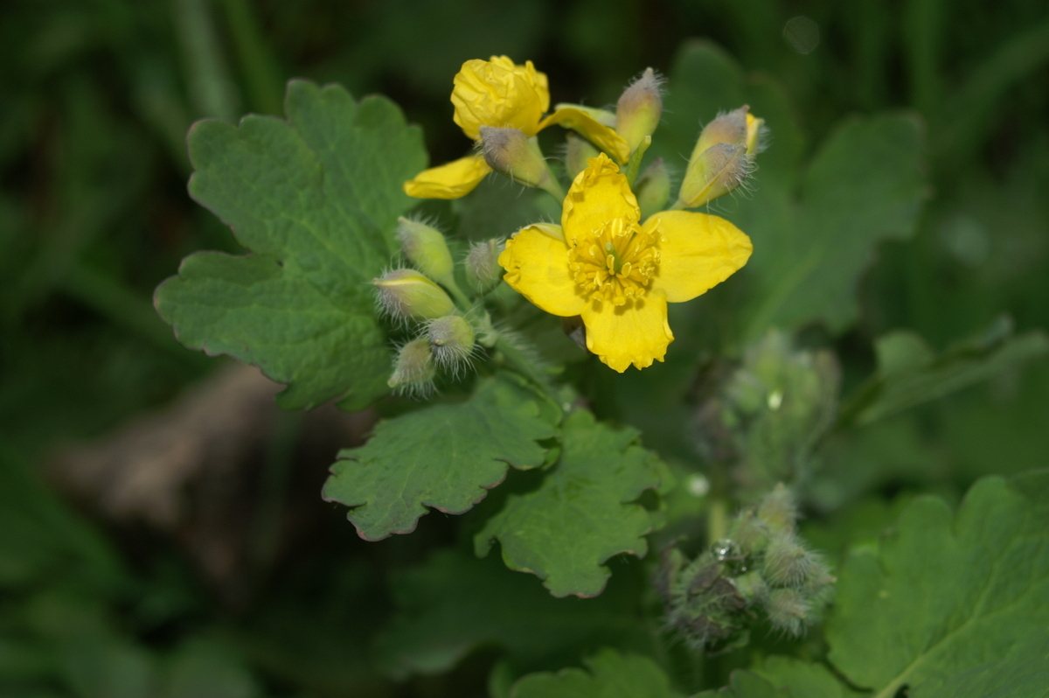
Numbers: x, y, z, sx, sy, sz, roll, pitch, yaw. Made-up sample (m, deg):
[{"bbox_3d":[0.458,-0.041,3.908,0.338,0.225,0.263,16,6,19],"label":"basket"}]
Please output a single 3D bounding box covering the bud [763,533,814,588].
[{"bbox_3d":[0.026,0.021,0.341,0.004,0.004,0.005,0,-9,-24],"label":"bud"}]

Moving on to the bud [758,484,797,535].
[{"bbox_3d":[0.025,0.016,0.347,0.004,0.006,0.004,9,15,0],"label":"bud"}]

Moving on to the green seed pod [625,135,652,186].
[{"bbox_3d":[0.011,-0.019,0.352,0.002,0.006,0.002,18,9,0],"label":"green seed pod"}]

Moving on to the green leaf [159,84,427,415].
[{"bbox_3d":[-0.022,-0.011,0.345,0.027,0.006,0.035,5,69,-1],"label":"green leaf"}]

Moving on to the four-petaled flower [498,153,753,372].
[{"bbox_3d":[0.009,-0.008,0.330,0.024,0.010,0.021,-1,71,3],"label":"four-petaled flower"}]

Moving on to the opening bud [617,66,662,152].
[{"bbox_3d":[0.011,-0.023,0.334,0.004,0.008,0.004,18,6,0],"label":"opening bud"}]

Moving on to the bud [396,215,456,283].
[{"bbox_3d":[-0.009,-0.009,0.331,0.004,0.007,0.004,-35,11,0],"label":"bud"}]

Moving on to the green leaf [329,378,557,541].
[{"bbox_3d":[-0.007,0.010,0.329,0.024,0.006,0.014,-20,52,-8],"label":"green leaf"}]

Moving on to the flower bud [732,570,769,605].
[{"bbox_3d":[0.022,0.024,0.345,0.003,0.003,0.004,0,7,-27],"label":"flower bud"}]

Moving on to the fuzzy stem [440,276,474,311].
[{"bbox_3d":[-0.006,-0.005,0.324,0.001,0.004,0.001,-40,12,0],"label":"fuzzy stem"}]

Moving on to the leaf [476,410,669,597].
[{"bbox_3d":[0.005,0.015,0.333,0.018,0.004,0.019,0,60,0],"label":"leaf"}]

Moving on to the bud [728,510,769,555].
[{"bbox_3d":[0.022,0.018,0.344,0.004,0.005,0.004,0,37,0],"label":"bud"}]

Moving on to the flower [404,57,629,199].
[{"bbox_3d":[-0.001,-0.021,0.330,0.021,0.010,0.011,0,40,0],"label":"flower"}]

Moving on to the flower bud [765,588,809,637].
[{"bbox_3d":[0.026,0.026,0.342,0.004,0.004,0.005,-4,13,-18],"label":"flower bud"}]

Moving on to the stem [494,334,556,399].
[{"bbox_3d":[0.000,0.002,0.331,0.002,0.009,0.002,-44,18,0],"label":"stem"}]

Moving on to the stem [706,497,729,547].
[{"bbox_3d":[0.020,0.018,0.365,0.002,0.006,0.002,0,24,0],"label":"stem"}]

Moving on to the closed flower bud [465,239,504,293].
[{"bbox_3d":[-0.004,-0.008,0.329,0.004,0.005,0.004,9,34,0],"label":"closed flower bud"}]

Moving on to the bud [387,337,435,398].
[{"bbox_3d":[-0.010,0.002,0.324,0.005,0.004,0.004,-39,90,-22],"label":"bud"}]

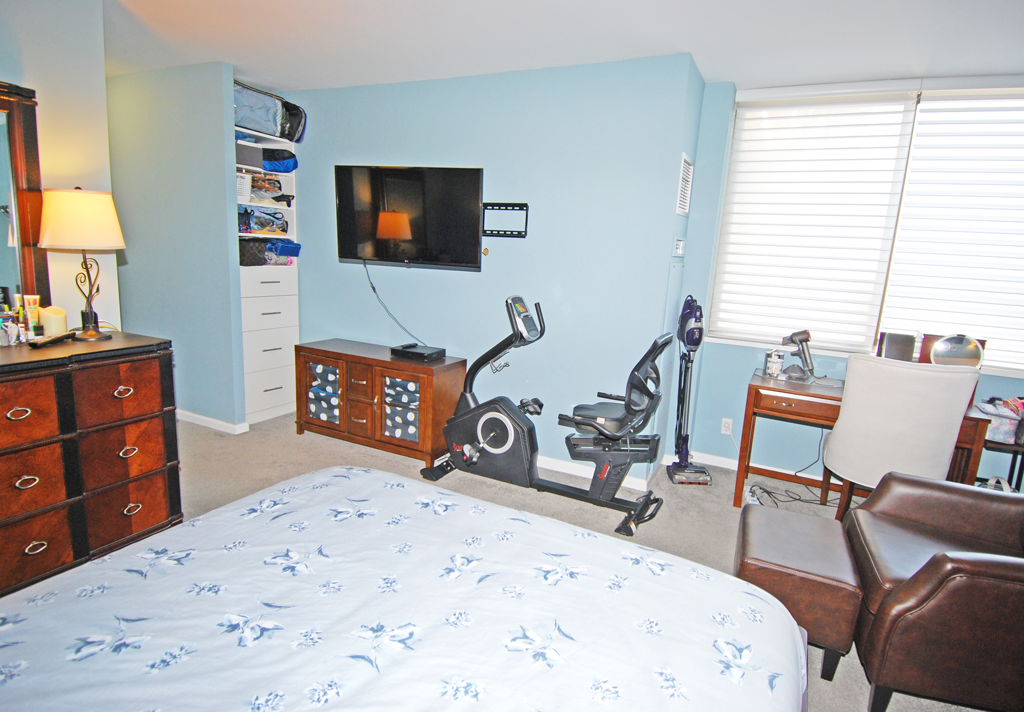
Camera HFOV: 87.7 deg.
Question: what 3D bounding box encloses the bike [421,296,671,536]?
[{"bbox_3d":[0.184,0.253,3.085,1.427,1.155,0.580,8,12,24],"label":"bike"}]

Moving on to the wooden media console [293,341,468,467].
[{"bbox_3d":[-0.948,0.299,3.819,1.161,0.665,0.429,8,12,24],"label":"wooden media console"}]

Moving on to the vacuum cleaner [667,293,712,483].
[{"bbox_3d":[1.193,0.223,3.439,0.260,1.199,0.280,3,11,-2],"label":"vacuum cleaner"}]

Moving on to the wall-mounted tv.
[{"bbox_3d":[-0.716,-0.954,3.688,1.142,0.666,0.065,7,16,19],"label":"wall-mounted tv"}]

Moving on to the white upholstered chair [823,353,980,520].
[{"bbox_3d":[2.002,0.487,2.844,0.565,0.992,0.610,7,11,20],"label":"white upholstered chair"}]

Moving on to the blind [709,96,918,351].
[{"bbox_3d":[1.833,-0.811,3.352,0.953,1.503,0.070,8,12,24],"label":"blind"}]

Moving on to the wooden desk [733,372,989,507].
[{"bbox_3d":[1.925,0.559,3.105,1.075,0.745,0.526,8,12,24],"label":"wooden desk"}]

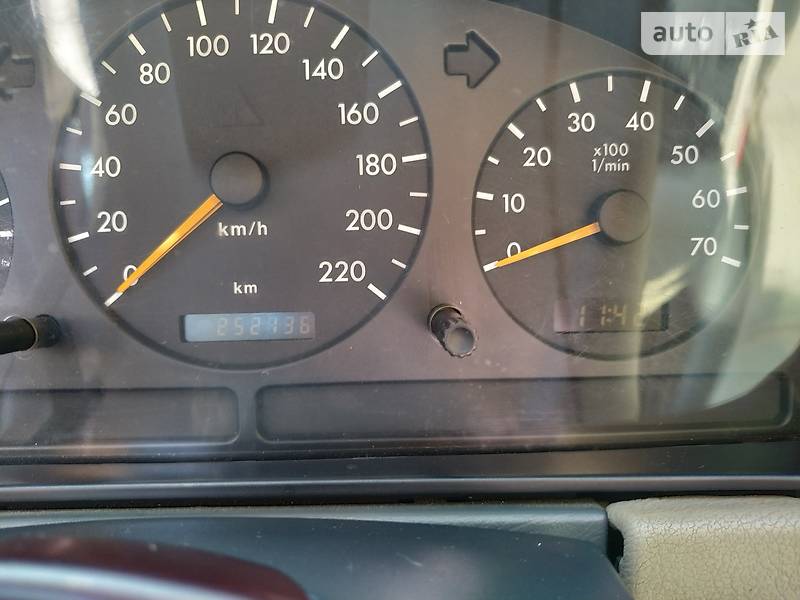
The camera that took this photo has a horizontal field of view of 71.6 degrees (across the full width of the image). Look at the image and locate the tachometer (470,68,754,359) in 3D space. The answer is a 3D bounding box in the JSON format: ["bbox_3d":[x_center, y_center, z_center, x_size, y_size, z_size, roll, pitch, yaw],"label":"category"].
[{"bbox_3d":[0.065,-0.026,0.170,0.086,0.087,0.010,-1,1,1],"label":"tachometer"}]

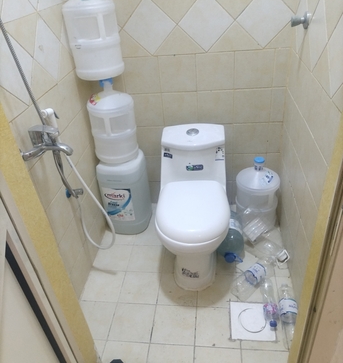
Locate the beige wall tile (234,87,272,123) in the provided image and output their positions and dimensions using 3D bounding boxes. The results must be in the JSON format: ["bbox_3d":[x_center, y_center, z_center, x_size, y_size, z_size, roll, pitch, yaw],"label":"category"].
[{"bbox_3d":[0.459,-0.427,1.948,0.200,0.200,0.010,-1,35,8],"label":"beige wall tile"}]

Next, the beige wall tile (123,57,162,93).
[{"bbox_3d":[-0.167,-0.590,1.921,0.201,0.201,0.010,-1,34,8],"label":"beige wall tile"}]

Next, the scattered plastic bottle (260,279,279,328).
[{"bbox_3d":[0.473,0.582,1.645,0.067,0.067,0.239,-2,36,7],"label":"scattered plastic bottle"}]

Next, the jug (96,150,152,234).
[{"bbox_3d":[-0.279,0.062,2.136,0.255,0.477,0.263,-1,34,8],"label":"jug"}]

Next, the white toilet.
[{"bbox_3d":[0.127,0.130,1.854,0.370,0.624,0.709,-1,34,7],"label":"white toilet"}]

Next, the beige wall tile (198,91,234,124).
[{"bbox_3d":[0.256,-0.424,1.975,0.200,0.200,0.010,-1,35,8],"label":"beige wall tile"}]

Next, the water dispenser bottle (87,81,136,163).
[{"bbox_3d":[-0.325,-0.350,1.903,0.254,0.459,0.254,2,38,6],"label":"water dispenser bottle"}]

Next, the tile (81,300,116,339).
[{"bbox_3d":[-0.382,0.689,1.692,0.198,0.012,0.198,-1,36,8],"label":"tile"}]

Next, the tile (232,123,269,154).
[{"bbox_3d":[0.469,-0.252,2.026,0.198,0.198,0.012,-1,34,8],"label":"tile"}]

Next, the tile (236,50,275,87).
[{"bbox_3d":[0.442,-0.596,1.836,0.201,0.201,0.010,-1,34,8],"label":"tile"}]

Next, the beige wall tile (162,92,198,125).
[{"bbox_3d":[0.054,-0.422,2.007,0.201,0.201,0.010,-1,34,8],"label":"beige wall tile"}]

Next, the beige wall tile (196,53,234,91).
[{"bbox_3d":[0.239,-0.594,1.864,0.201,0.201,0.010,-1,34,8],"label":"beige wall tile"}]

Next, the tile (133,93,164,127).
[{"bbox_3d":[-0.149,-0.421,2.035,0.201,0.201,0.010,-1,34,8],"label":"tile"}]

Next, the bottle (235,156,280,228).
[{"bbox_3d":[0.519,0.066,2.076,0.258,0.468,0.258,-1,35,8],"label":"bottle"}]

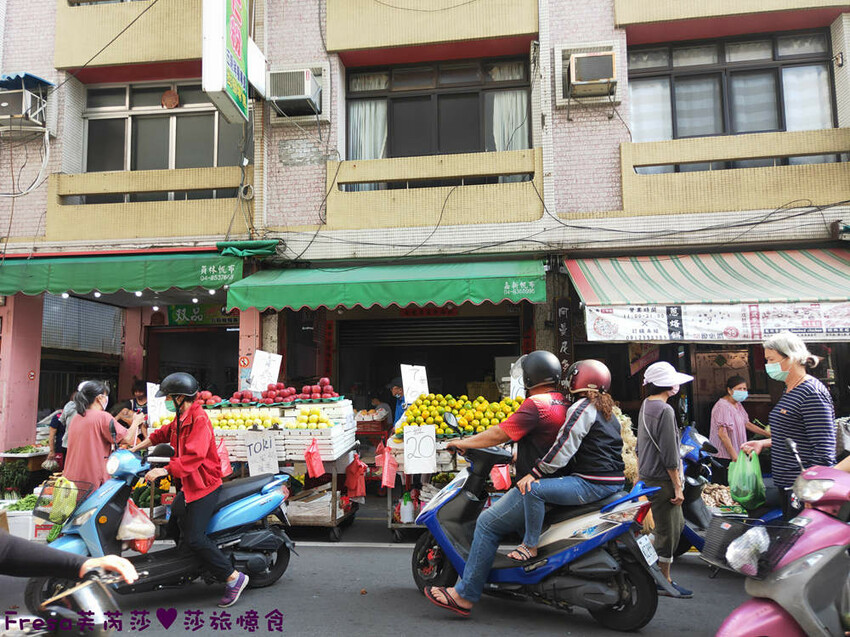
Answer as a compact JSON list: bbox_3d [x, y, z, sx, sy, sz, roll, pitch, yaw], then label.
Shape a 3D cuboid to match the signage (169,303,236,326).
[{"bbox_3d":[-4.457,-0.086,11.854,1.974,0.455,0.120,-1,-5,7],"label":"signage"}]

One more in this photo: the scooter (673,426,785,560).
[{"bbox_3d":[2.463,1.348,4.313,1.750,1.070,0.660,-2,-5,13],"label":"scooter"}]

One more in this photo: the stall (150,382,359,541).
[{"bbox_3d":[-1.626,1.361,5.761,1.830,1.420,1.150,-1,-5,7],"label":"stall"}]

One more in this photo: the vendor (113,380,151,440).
[{"bbox_3d":[-2.730,1.303,5.362,0.500,1.470,0.360,-2,-5,9],"label":"vendor"}]

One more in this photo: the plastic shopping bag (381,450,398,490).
[{"bbox_3d":[-0.313,1.331,4.977,0.180,0.370,0.090,-1,-5,7],"label":"plastic shopping bag"}]

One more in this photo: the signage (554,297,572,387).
[{"bbox_3d":[1.984,0.473,8.090,0.260,1.560,0.050,-2,-5,7],"label":"signage"}]

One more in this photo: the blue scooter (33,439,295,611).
[{"bbox_3d":[-1.726,1.365,3.838,1.740,1.070,0.660,1,-5,-17],"label":"blue scooter"}]

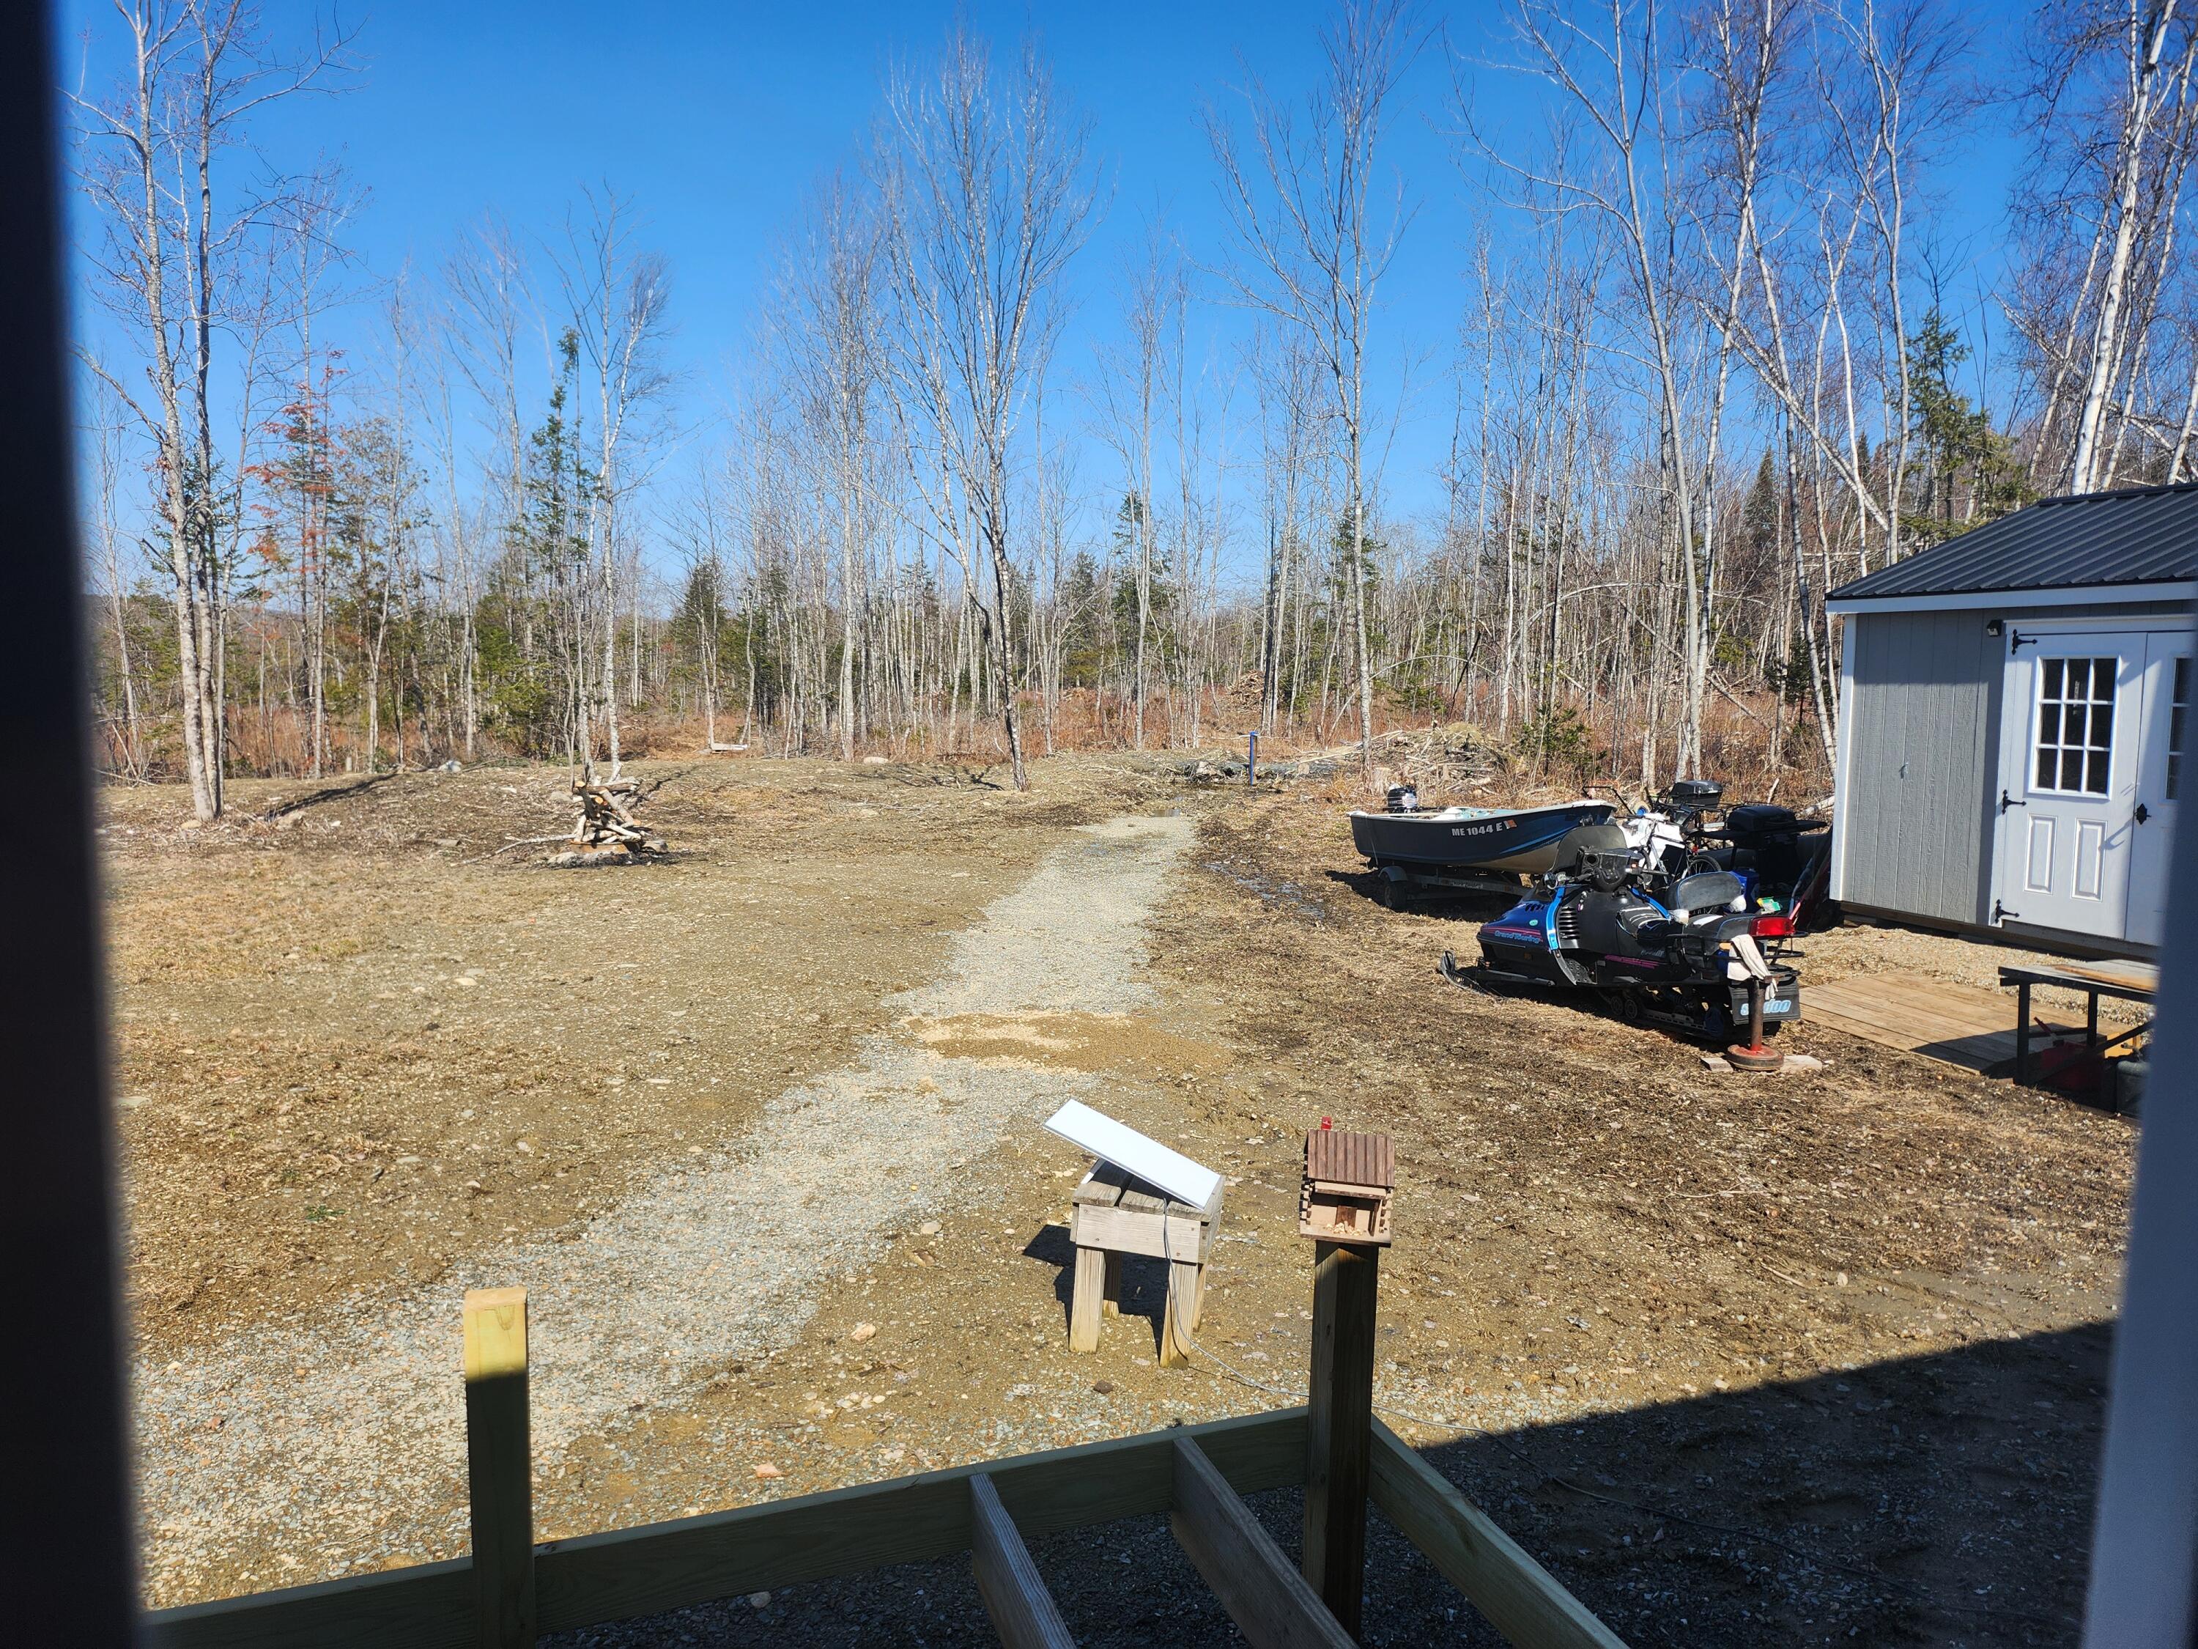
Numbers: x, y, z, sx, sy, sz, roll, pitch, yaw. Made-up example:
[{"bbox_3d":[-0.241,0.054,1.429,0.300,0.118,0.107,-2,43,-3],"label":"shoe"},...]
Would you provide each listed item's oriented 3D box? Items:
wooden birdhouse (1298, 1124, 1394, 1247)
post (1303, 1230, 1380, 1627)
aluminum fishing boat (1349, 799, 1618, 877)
[{"bbox_3d":[0.503,0.719,3.050,0.175,0.193,0.135,2,5,15],"label":"wooden birdhouse"},{"bbox_3d":[0.485,1.296,3.092,0.089,0.965,0.089,0,6,-20],"label":"post"},{"bbox_3d":[4.606,0.138,17.699,1.400,0.854,3.250,-4,7,-40],"label":"aluminum fishing boat"}]

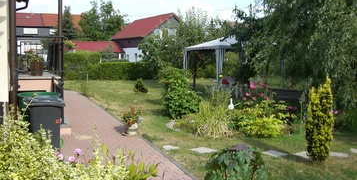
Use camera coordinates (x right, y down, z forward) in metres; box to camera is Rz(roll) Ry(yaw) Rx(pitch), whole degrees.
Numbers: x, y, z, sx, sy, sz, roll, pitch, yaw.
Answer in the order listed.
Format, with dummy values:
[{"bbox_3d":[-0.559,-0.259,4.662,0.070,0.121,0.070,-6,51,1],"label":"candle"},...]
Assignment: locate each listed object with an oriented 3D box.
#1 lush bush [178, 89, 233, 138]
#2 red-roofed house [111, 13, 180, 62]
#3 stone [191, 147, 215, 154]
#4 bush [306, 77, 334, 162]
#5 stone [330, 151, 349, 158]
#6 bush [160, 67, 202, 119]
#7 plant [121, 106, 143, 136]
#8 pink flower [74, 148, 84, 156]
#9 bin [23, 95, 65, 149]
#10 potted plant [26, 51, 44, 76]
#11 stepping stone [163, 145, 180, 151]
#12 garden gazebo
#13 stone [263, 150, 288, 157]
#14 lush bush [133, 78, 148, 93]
[{"bbox_3d":[0.634,0.540,9.200,1.220,1.120,1.050,2,5,0],"label":"lush bush"},{"bbox_3d":[-4.572,-8.390,68.285,9.560,8.360,15.750,-2,5,-27],"label":"red-roofed house"},{"bbox_3d":[0.425,1.050,6.647,0.330,0.050,0.330,-4,6,-42],"label":"stone"},{"bbox_3d":[2.202,0.454,6.032,0.430,1.300,0.420,0,5,0],"label":"bush"},{"bbox_3d":[3.114,1.275,7.628,0.370,0.050,0.360,3,5,10],"label":"stone"},{"bbox_3d":[0.088,0.029,11.500,1.200,1.500,1.150,2,5,0],"label":"bush"},{"bbox_3d":[-0.964,0.616,8.034,0.440,0.560,0.430,0,5,0],"label":"plant"},{"bbox_3d":[-1.187,0.749,4.700,0.115,0.090,0.110,2,5,0],"label":"pink flower"},{"bbox_3d":[-1.899,0.609,5.644,0.500,0.970,0.560,-1,5,-21],"label":"bin"},{"bbox_3d":[-3.721,-0.690,10.200,0.460,0.660,0.440,2,5,0],"label":"potted plant"},{"bbox_3d":[-0.183,1.165,7.824,0.330,0.050,0.330,-3,7,-43],"label":"stepping stone"},{"bbox_3d":[2.276,-1.110,16.763,3.000,2.600,3.000,-2,5,-25],"label":"garden gazebo"},{"bbox_3d":[1.871,1.245,7.584,0.380,0.050,0.380,-3,7,-40],"label":"stone"},{"bbox_3d":[-1.731,-0.231,17.851,0.660,0.620,0.620,0,5,0],"label":"lush bush"}]

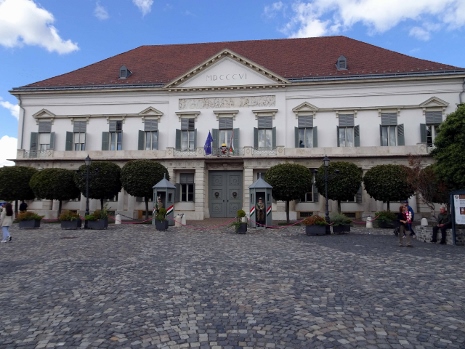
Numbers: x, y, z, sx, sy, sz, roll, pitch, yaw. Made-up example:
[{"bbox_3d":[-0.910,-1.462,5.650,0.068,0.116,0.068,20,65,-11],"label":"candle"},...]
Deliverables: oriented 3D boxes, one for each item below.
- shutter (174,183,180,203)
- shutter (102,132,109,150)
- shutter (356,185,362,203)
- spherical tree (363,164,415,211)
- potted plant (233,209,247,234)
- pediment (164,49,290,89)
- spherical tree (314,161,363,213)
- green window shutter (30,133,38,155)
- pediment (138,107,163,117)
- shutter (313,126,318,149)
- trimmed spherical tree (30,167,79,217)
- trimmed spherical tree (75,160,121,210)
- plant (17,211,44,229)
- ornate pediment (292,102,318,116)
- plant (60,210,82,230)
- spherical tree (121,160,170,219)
[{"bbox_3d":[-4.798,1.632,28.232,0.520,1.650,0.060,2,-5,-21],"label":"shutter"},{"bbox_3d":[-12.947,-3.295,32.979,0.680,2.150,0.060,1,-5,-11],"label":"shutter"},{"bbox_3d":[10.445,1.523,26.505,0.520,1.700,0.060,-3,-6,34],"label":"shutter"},{"bbox_3d":[12.036,1.518,24.750,3.495,4.600,3.495,0,-5,7],"label":"spherical tree"},{"bbox_3d":[0.381,2.459,16.852,0.760,1.254,0.680,0,-5,6],"label":"potted plant"},{"bbox_3d":[-0.476,-9.128,28.563,10.972,3.561,0.950,0,-5,6],"label":"pediment"},{"bbox_3d":[8.331,1.424,25.185,3.492,4.833,3.492,0,-5,7],"label":"spherical tree"},{"bbox_3d":[-18.856,-2.794,30.731,0.665,2.424,0.060,1,-5,-6],"label":"green window shutter"},{"bbox_3d":[-7.257,-5.619,29.160,2.307,0.926,0.400,0,-5,6],"label":"pediment"},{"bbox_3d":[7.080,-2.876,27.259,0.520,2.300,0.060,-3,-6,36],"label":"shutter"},{"bbox_3d":[-14.368,1.610,26.301,3.650,4.222,3.650,0,-5,6],"label":"trimmed spherical tree"},{"bbox_3d":[-10.794,1.333,26.229,3.550,4.783,3.550,0,-5,6],"label":"trimmed spherical tree"},{"bbox_3d":[-12.446,2.776,19.991,1.400,1.020,0.700,0,-5,6],"label":"plant"},{"bbox_3d":[6.242,-5.552,27.616,2.208,1.128,0.400,0,-5,6],"label":"ornate pediment"},{"bbox_3d":[-9.406,2.586,18.600,1.080,1.170,0.580,0,-5,6],"label":"plant"},{"bbox_3d":[-6.876,1.226,25.487,3.850,4.700,3.850,0,-5,6],"label":"spherical tree"}]

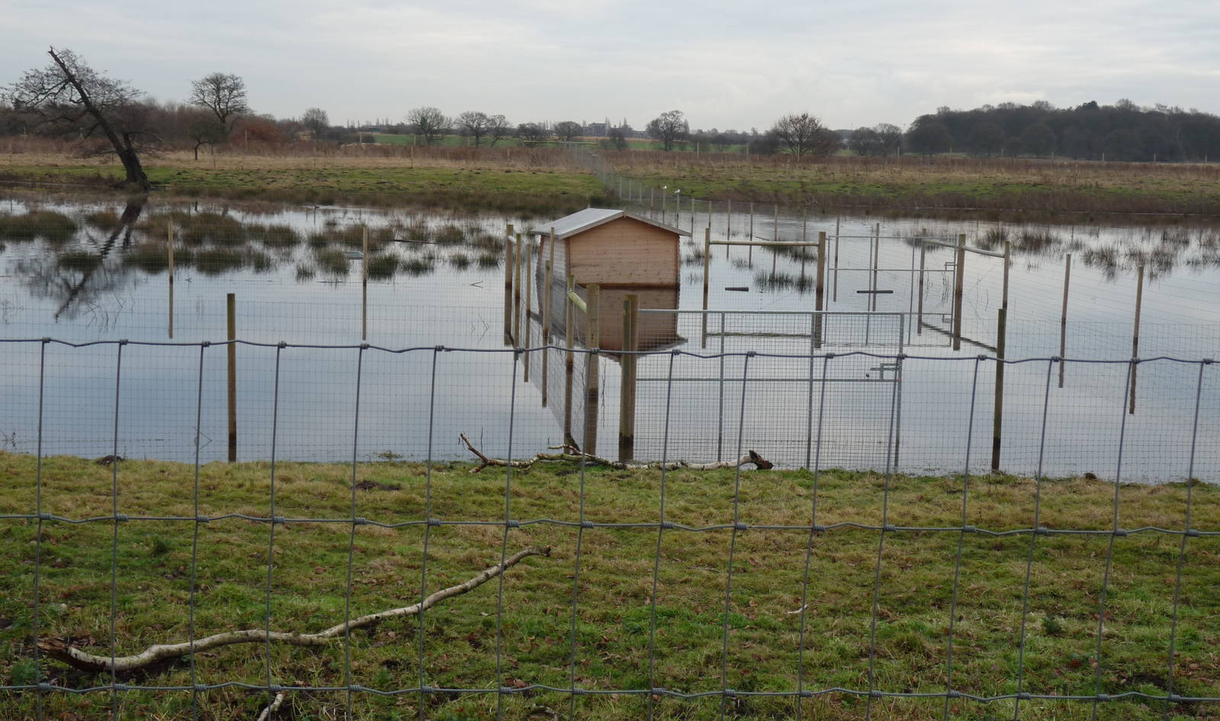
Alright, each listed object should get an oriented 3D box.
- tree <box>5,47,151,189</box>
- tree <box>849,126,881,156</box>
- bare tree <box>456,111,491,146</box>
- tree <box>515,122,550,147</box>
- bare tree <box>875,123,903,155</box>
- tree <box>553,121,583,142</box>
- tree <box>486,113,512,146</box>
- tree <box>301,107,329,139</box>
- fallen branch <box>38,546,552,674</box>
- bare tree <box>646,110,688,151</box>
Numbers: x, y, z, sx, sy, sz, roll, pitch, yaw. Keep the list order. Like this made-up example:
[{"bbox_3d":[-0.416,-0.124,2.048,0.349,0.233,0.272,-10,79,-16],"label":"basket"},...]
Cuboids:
[{"bbox_3d":[-20.326,-9.252,66.000,5.573,5.427,5.127,1,7,0],"label":"tree"},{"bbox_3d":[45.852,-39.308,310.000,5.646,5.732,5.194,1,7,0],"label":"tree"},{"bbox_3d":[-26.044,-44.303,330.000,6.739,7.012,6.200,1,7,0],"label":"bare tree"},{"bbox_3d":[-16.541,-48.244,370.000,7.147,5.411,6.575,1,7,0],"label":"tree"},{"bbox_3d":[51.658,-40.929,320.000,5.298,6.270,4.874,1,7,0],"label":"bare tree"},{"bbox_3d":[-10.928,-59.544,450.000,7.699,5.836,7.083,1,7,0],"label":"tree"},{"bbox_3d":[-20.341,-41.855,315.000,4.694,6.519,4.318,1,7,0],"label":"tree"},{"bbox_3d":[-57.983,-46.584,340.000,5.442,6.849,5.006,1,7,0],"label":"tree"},{"bbox_3d":[-0.931,0.865,6.226,2.166,0.180,0.485,-5,9,-39],"label":"fallen branch"},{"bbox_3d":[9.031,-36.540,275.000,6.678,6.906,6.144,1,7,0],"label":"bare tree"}]

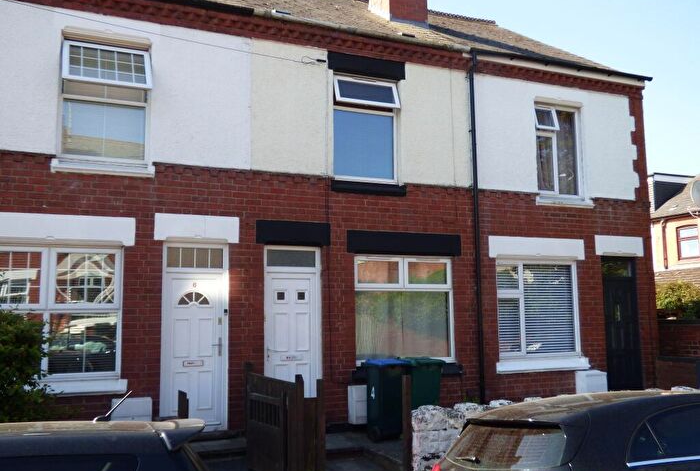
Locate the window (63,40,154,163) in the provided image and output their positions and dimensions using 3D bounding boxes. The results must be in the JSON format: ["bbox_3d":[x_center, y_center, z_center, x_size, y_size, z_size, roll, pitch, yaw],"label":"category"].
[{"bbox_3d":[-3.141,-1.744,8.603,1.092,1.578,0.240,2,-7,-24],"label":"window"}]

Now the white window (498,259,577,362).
[{"bbox_3d":[3.084,1.199,11.033,1.650,1.617,0.100,2,-7,-24],"label":"white window"}]

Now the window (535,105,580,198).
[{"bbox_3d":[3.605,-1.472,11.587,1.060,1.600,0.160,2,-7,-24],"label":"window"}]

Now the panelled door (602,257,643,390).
[{"bbox_3d":[4.748,1.594,11.712,0.850,2.455,0.090,2,-7,-24],"label":"panelled door"}]

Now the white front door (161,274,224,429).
[{"bbox_3d":[-2.040,1.514,8.729,0.835,2.053,0.090,2,-7,-24],"label":"white front door"}]

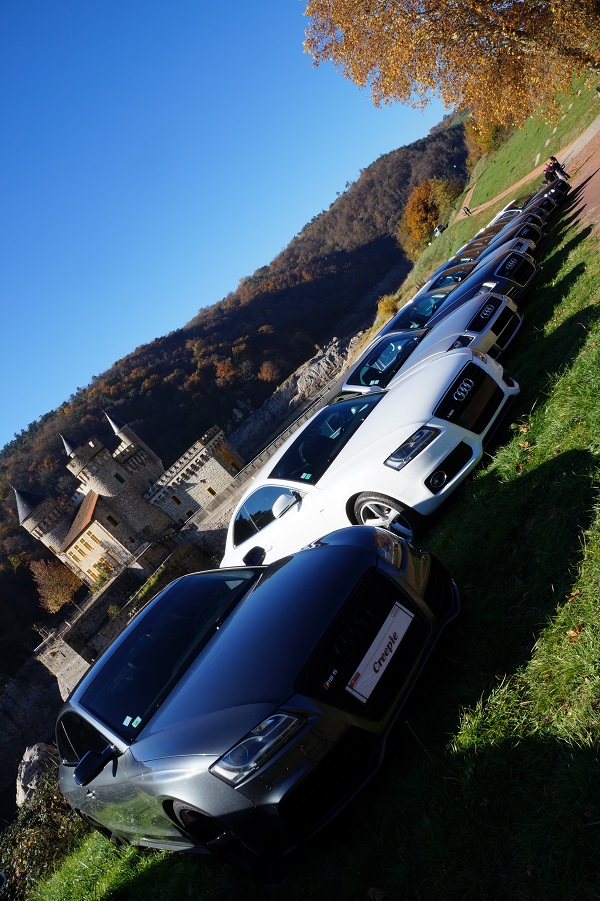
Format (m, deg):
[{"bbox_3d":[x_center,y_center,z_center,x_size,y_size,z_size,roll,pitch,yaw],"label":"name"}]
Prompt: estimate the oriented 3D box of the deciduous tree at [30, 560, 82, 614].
[{"bbox_3d":[-31.949,18.031,89.000,6.700,9.500,6.700,-43,5,0],"label":"deciduous tree"}]

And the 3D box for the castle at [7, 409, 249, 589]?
[{"bbox_3d":[-24.156,3.966,91.667,29.000,19.700,15.000,-41,6,29],"label":"castle"}]

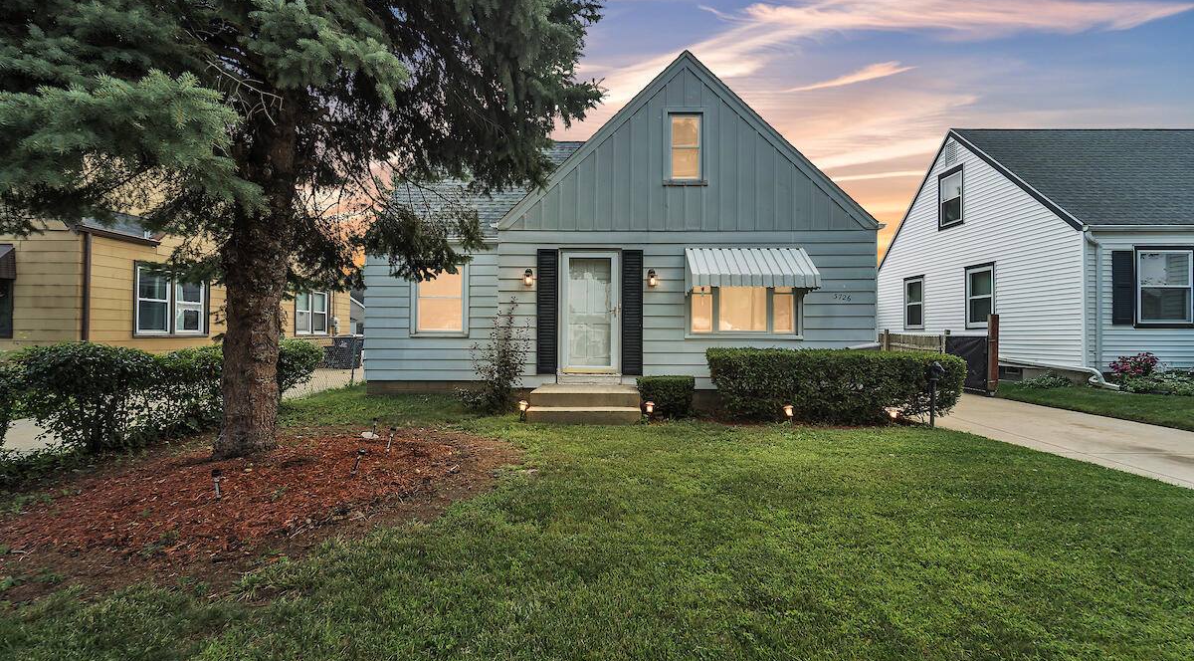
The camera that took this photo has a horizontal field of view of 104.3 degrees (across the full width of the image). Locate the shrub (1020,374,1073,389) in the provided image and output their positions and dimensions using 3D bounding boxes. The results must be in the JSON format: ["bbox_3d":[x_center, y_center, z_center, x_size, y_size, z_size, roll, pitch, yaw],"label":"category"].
[{"bbox_3d":[9.020,1.010,9.350,0.500,0.300,0.720,0,-1,0],"label":"shrub"}]

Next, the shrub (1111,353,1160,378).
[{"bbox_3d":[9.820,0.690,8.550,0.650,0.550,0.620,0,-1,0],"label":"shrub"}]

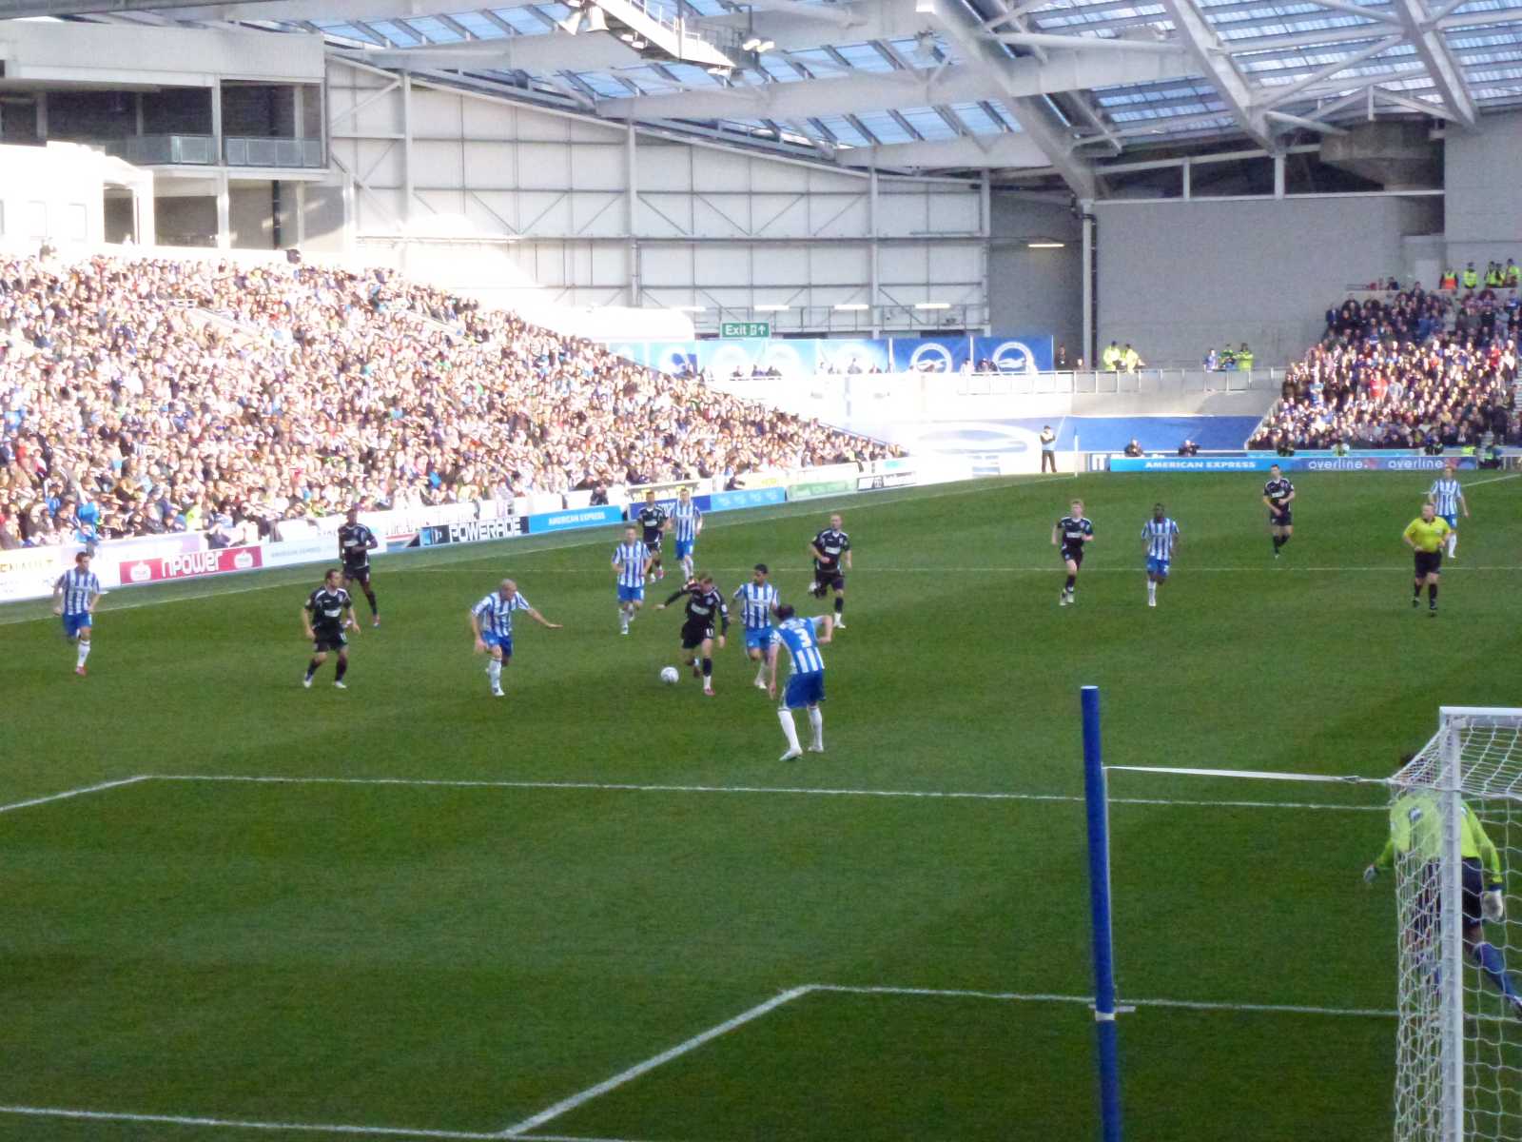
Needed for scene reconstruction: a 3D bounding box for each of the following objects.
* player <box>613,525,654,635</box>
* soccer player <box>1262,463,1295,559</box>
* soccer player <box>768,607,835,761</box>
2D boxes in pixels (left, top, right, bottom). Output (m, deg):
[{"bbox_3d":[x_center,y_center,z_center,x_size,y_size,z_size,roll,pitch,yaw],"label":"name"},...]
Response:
[{"bbox_3d":[-2.000,0.144,60.949,0.650,1.680,0.700,-1,3,0],"label":"player"},{"bbox_3d":[10.512,-1.216,79.476,0.630,1.898,0.600,0,4,18],"label":"soccer player"},{"bbox_3d":[0.428,1.208,42.082,0.700,1.662,0.680,-2,4,-30],"label":"soccer player"}]

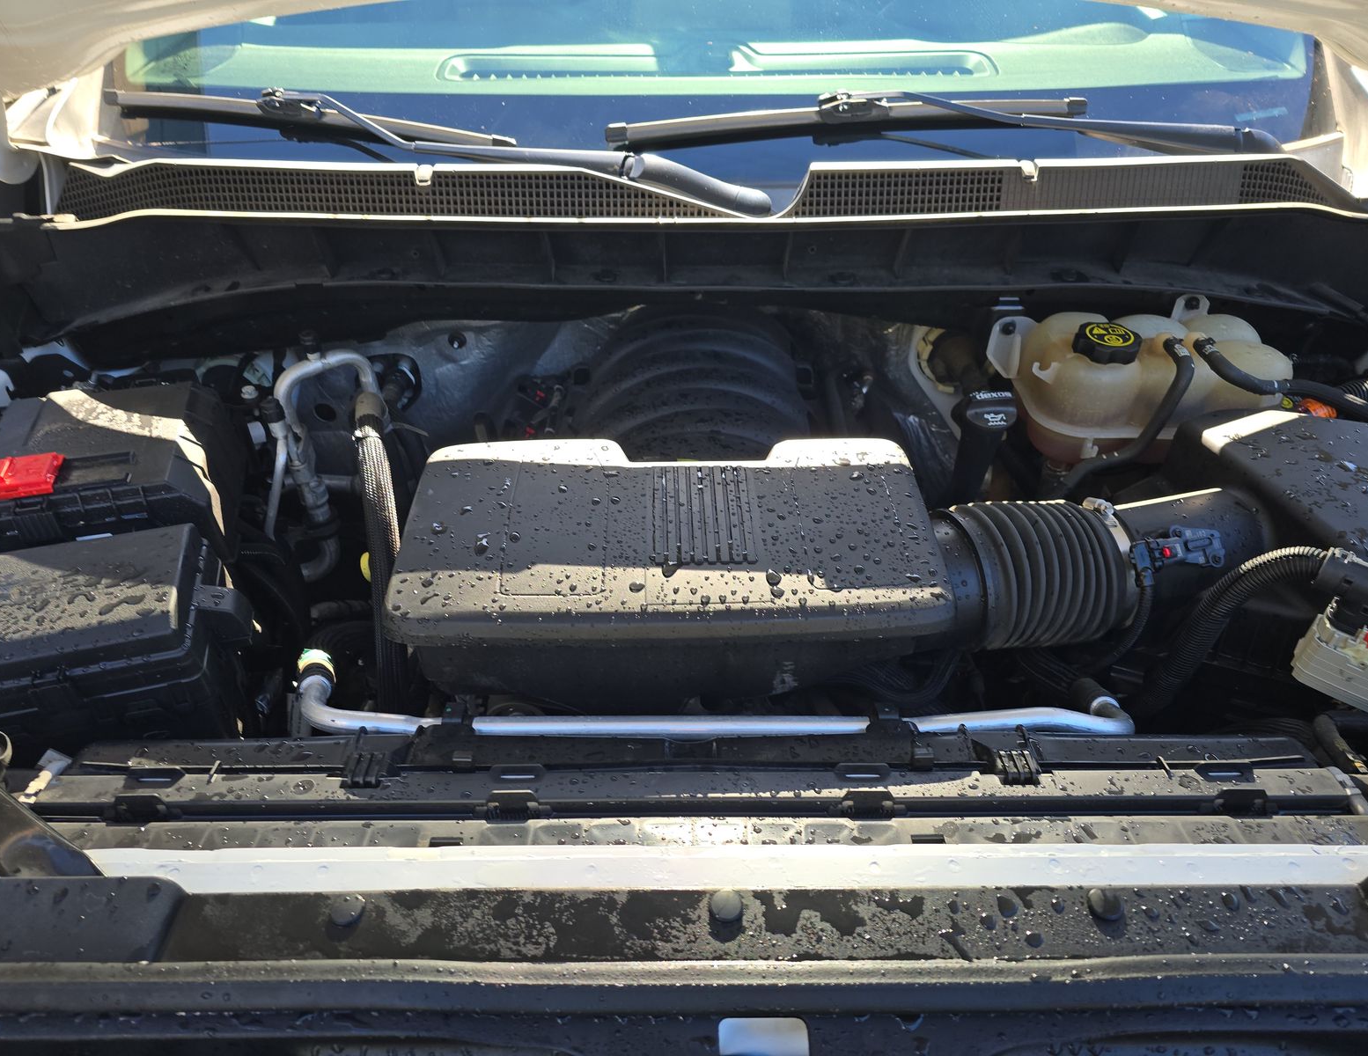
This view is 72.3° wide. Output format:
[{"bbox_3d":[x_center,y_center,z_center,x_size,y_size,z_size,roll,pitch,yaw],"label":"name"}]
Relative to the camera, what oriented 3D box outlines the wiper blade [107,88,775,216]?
[{"bbox_3d":[-0.313,-0.453,1.113,0.840,0.070,0.085,12,42,9],"label":"wiper blade"}]

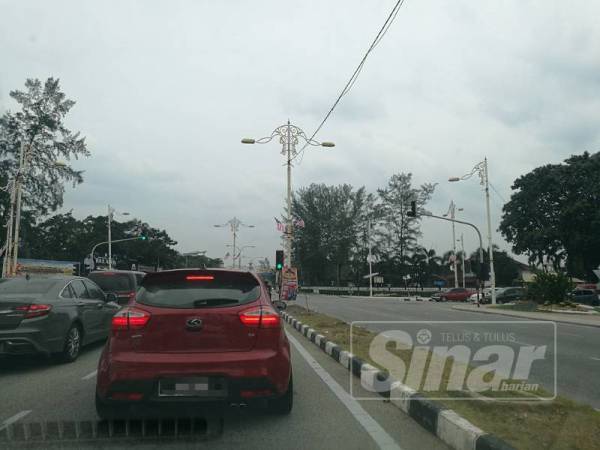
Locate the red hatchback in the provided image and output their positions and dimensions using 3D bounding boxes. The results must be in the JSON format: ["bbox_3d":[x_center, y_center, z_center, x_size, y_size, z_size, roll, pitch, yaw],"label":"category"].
[{"bbox_3d":[-1.116,1.276,5.879,1.720,1.455,4.050,1,-8,-6],"label":"red hatchback"}]

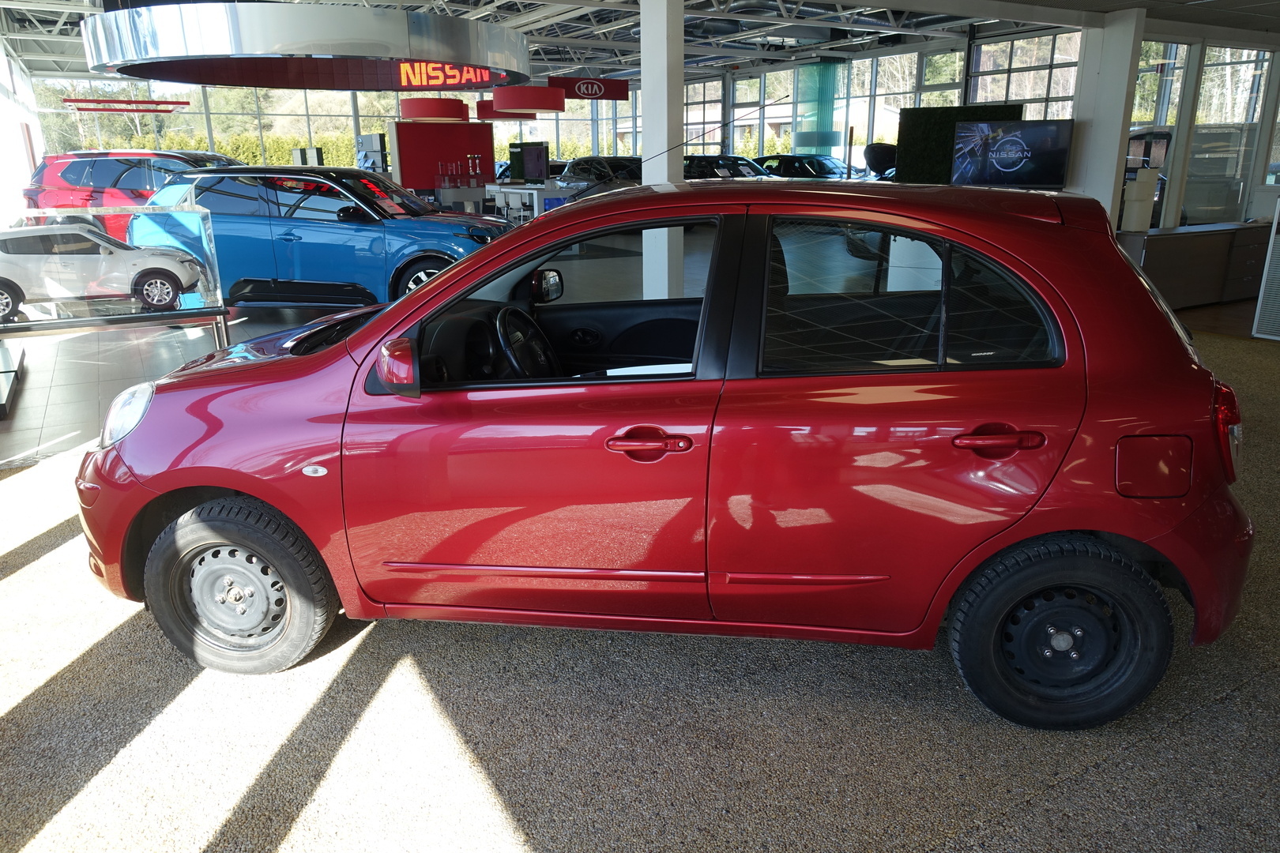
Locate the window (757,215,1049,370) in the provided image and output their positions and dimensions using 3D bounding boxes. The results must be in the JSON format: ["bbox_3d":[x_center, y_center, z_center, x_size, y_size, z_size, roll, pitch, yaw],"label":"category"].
[{"bbox_3d":[0.708,-0.342,2.230,0.760,0.410,0.070,2,1,7],"label":"window"}]

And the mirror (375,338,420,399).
[{"bbox_3d":[-0.649,-0.164,2.292,0.110,0.140,0.180,2,17,7],"label":"mirror"}]

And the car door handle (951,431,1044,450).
[{"bbox_3d":[0.928,0.036,2.205,0.225,0.042,0.045,2,17,7],"label":"car door handle"}]

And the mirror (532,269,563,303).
[{"bbox_3d":[-0.437,-0.651,3.933,0.110,0.140,0.180,2,17,7],"label":"mirror"}]

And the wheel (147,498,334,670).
[{"bbox_3d":[-1.257,0.502,2.712,0.585,0.585,0.175,1,17,4],"label":"wheel"}]

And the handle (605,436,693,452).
[{"bbox_3d":[0.023,0.047,2.317,0.225,0.040,0.045,2,17,7],"label":"handle"}]

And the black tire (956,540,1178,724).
[{"bbox_3d":[1.178,0.571,2.422,0.585,0.585,0.175,2,17,7],"label":"black tire"}]

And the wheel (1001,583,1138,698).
[{"bbox_3d":[1.177,0.581,2.409,0.375,0.375,0.140,2,17,7],"label":"wheel"}]

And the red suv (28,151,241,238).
[{"bbox_3d":[-7.700,-3.851,14.744,4.680,1.710,1.840,0,17,0],"label":"red suv"}]

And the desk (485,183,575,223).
[{"bbox_3d":[-2.370,-4.730,18.651,0.900,1.060,2.100,-11,19,-31],"label":"desk"}]

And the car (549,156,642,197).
[{"bbox_3d":[-0.415,-5.675,20.727,1.800,1.600,4.350,-10,19,-30],"label":"car"}]

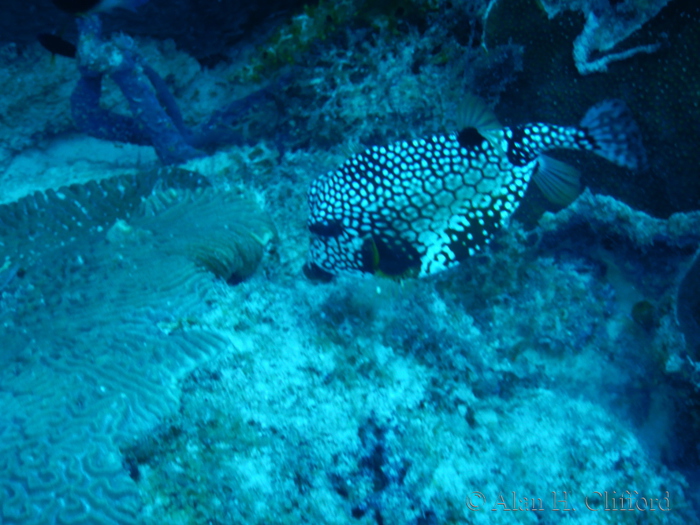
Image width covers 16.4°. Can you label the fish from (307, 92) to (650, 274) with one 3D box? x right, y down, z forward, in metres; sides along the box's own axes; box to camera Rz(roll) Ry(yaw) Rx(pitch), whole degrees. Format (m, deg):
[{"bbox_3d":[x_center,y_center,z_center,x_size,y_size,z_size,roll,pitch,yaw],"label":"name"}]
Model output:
[{"bbox_3d":[0.069,-0.055,1.460,0.220,0.092,0.062,-17,28,-2],"label":"fish"}]

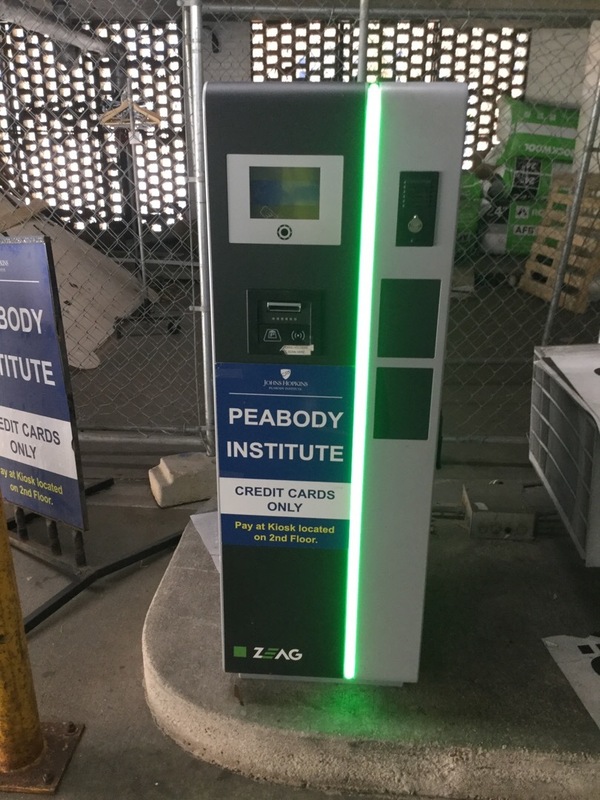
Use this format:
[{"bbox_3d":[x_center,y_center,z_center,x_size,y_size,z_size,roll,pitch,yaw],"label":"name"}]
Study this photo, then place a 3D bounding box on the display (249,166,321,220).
[{"bbox_3d":[-0.028,-0.397,1.379,0.135,0.097,0.020,2,21,3],"label":"display"}]

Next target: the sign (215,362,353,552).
[{"bbox_3d":[-0.032,0.135,1.577,0.293,0.445,0.010,2,21,3],"label":"sign"}]

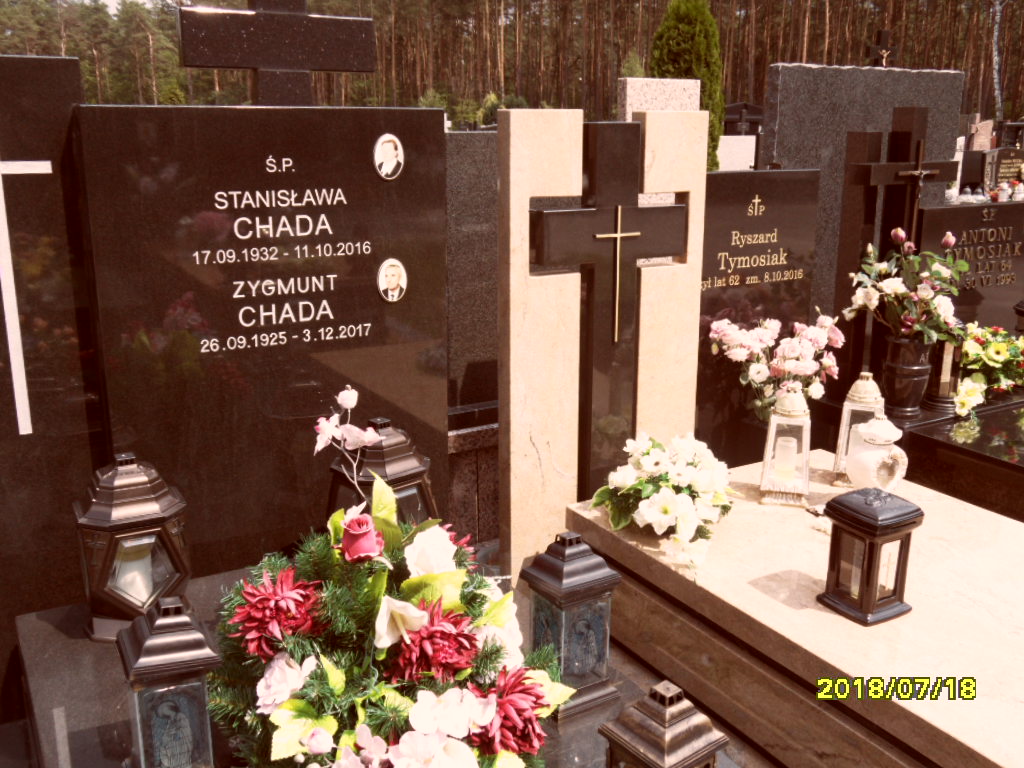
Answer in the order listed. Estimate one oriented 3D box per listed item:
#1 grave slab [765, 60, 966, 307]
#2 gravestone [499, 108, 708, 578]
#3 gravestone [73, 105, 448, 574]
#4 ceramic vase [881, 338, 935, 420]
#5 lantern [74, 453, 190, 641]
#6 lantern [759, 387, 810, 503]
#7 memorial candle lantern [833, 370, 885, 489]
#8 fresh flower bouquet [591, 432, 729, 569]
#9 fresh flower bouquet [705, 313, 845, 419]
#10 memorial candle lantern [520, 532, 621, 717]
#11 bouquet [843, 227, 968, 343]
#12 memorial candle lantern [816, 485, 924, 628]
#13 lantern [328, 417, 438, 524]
[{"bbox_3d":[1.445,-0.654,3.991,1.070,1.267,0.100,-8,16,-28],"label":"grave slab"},{"bbox_3d":[0.282,-0.104,2.826,0.687,1.371,0.098,-9,18,-30],"label":"gravestone"},{"bbox_3d":[-0.553,-0.105,2.340,0.834,1.106,0.080,-8,16,-28],"label":"gravestone"},{"bbox_3d":[1.411,-0.016,3.369,0.160,0.245,0.160,-8,16,-28],"label":"ceramic vase"},{"bbox_3d":[-0.836,0.333,2.094,0.226,0.378,0.228,-8,17,-27],"label":"lantern"},{"bbox_3d":[0.806,0.174,2.757,0.131,0.341,0.131,4,16,14],"label":"lantern"},{"bbox_3d":[1.039,0.123,2.815,0.130,0.350,0.130,6,16,25],"label":"memorial candle lantern"},{"bbox_3d":[0.425,0.278,2.508,0.260,0.215,0.310,-8,16,-28],"label":"fresh flower bouquet"},{"bbox_3d":[0.835,-0.039,2.986,0.320,0.250,0.240,-8,16,-28],"label":"fresh flower bouquet"},{"bbox_3d":[0.112,0.430,1.789,0.148,0.336,0.148,-8,16,-28],"label":"memorial candle lantern"},{"bbox_3d":[1.459,-0.364,3.496,0.435,0.408,0.392,-9,18,-30],"label":"bouquet"},{"bbox_3d":[0.811,0.370,2.145,0.154,0.284,0.152,-9,18,-30],"label":"memorial candle lantern"},{"bbox_3d":[-0.321,0.265,2.348,0.228,0.378,0.226,15,21,43],"label":"lantern"}]

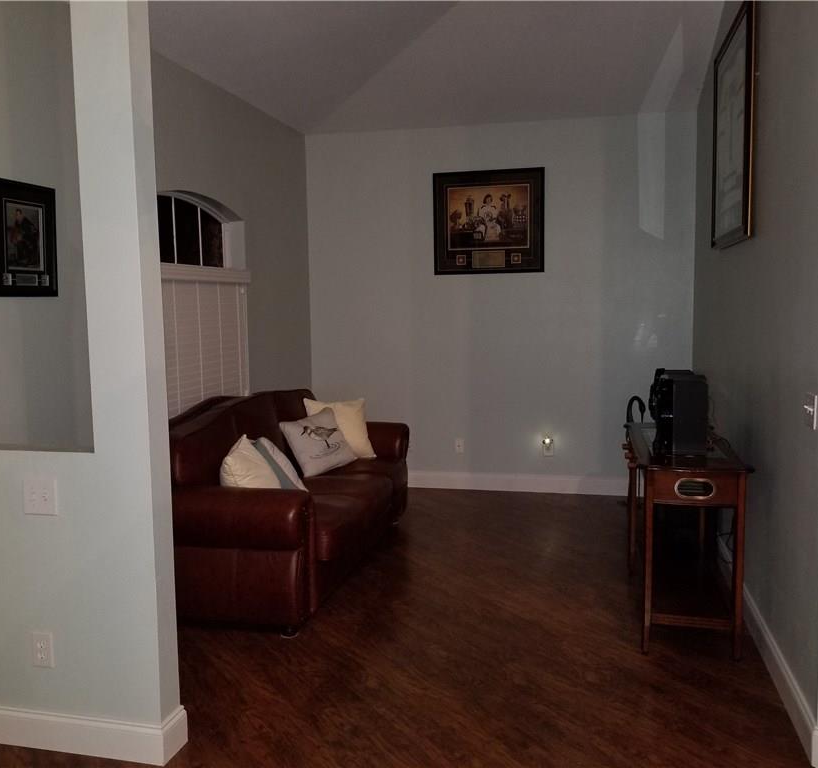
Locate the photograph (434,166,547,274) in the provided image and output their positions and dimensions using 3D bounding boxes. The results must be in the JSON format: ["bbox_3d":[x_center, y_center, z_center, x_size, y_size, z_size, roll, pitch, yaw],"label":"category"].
[{"bbox_3d":[0.584,-1.198,5.689,0.823,0.754,0.035,0,6,14],"label":"photograph"}]

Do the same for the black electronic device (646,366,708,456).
[{"bbox_3d":[1.141,0.117,3.296,0.230,0.330,0.270,0,6,14],"label":"black electronic device"}]

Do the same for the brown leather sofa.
[{"bbox_3d":[-0.676,0.527,4.229,0.903,0.935,2.050,0,6,14],"label":"brown leather sofa"}]

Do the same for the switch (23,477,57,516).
[{"bbox_3d":[-1.146,0.353,2.386,0.118,0.114,0.012,0,6,14],"label":"switch"}]

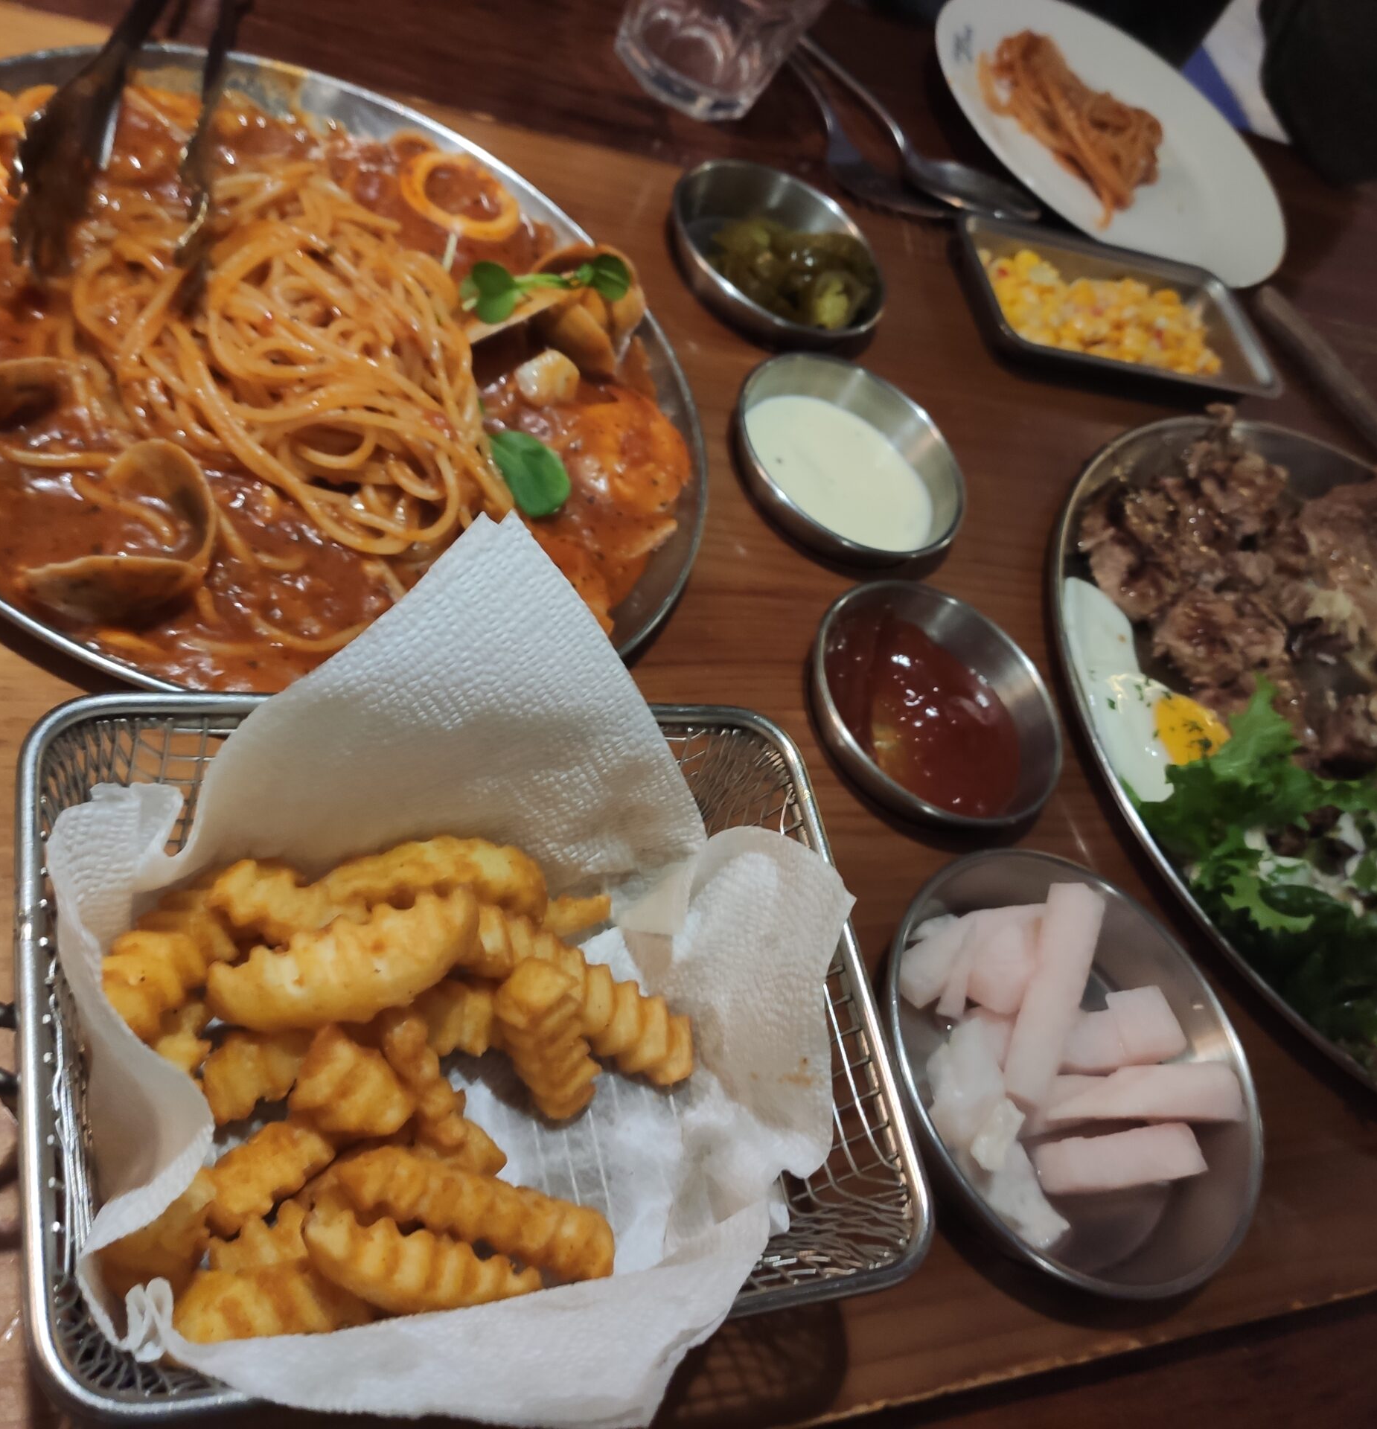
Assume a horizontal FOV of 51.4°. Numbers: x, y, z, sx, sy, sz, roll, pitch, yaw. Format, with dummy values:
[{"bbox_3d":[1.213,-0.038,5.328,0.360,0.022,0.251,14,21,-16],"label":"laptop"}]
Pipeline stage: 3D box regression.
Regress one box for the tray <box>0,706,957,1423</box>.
[{"bbox_3d":[-0.050,0.072,0.311,0.173,0.063,0.136,1,59,-28],"label":"tray"}]

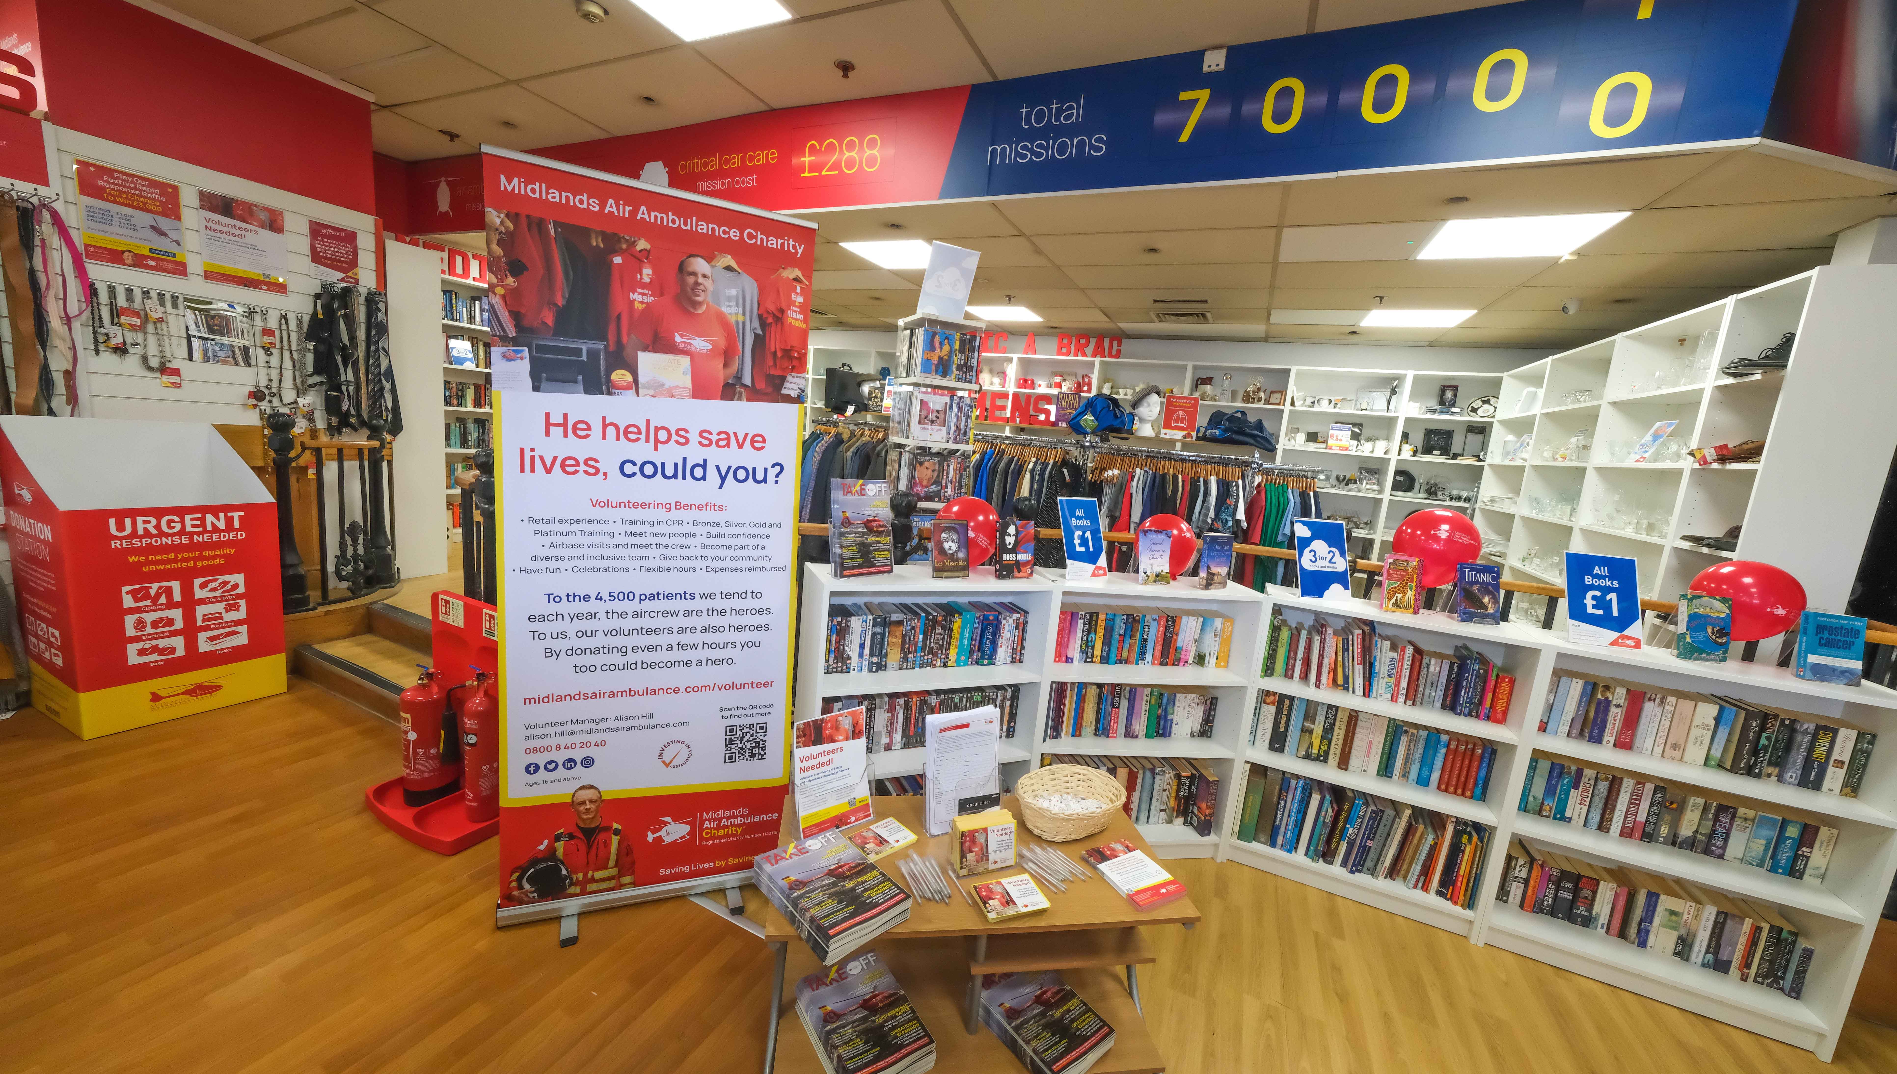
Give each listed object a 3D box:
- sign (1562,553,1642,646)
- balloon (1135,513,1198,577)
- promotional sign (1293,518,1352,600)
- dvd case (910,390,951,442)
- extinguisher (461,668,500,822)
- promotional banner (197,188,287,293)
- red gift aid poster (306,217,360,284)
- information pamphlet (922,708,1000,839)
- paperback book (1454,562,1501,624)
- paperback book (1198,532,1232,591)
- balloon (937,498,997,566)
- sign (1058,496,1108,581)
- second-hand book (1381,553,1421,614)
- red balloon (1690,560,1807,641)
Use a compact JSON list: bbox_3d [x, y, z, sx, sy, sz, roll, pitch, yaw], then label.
[{"bbox_3d":[2.117,0.204,2.046,0.212,0.298,0.030,6,-10,7],"label":"sign"},{"bbox_3d":[0.853,0.038,2.470,0.235,0.260,0.235,4,8,-11],"label":"balloon"},{"bbox_3d":[1.432,0.087,2.419,0.212,0.298,0.030,4,-12,-8],"label":"promotional sign"},{"bbox_3d":[-0.072,-0.486,2.560,0.140,0.190,0.020,3,8,-15],"label":"dvd case"},{"bbox_3d":[-1.669,0.734,2.262,0.120,0.565,0.125,9,9,24],"label":"extinguisher"},{"bbox_3d":[-3.590,-1.492,3.230,0.015,0.420,0.297,10,9,29],"label":"promotional banner"},{"bbox_3d":[-3.401,-1.570,3.502,0.010,0.297,0.210,10,9,28],"label":"red gift aid poster"},{"bbox_3d":[0.045,0.622,1.690,0.215,0.300,0.050,1,-4,-25],"label":"information pamphlet"},{"bbox_3d":[1.839,0.201,2.191,0.137,0.202,0.016,5,-6,0],"label":"paperback book"},{"bbox_3d":[1.007,0.096,2.379,0.130,0.198,0.028,1,5,-29],"label":"paperback book"},{"bbox_3d":[0.071,-0.016,2.240,0.235,0.260,0.235,4,8,-11],"label":"balloon"},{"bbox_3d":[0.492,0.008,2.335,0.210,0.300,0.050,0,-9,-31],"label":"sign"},{"bbox_3d":[1.612,0.169,2.245,0.125,0.195,0.025,7,-5,14],"label":"second-hand book"},{"bbox_3d":[2.446,0.200,1.941,0.228,0.245,0.228,9,9,25],"label":"red balloon"}]

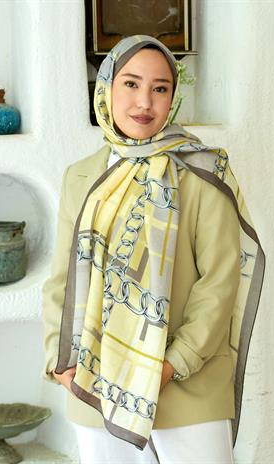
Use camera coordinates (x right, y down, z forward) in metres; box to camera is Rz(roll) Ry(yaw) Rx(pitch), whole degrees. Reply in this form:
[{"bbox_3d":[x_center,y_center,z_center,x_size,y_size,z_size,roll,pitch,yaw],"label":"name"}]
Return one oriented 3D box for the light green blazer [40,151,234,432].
[{"bbox_3d":[0.010,0.123,2.040,0.460,0.640,0.290,0,1,22],"label":"light green blazer"}]

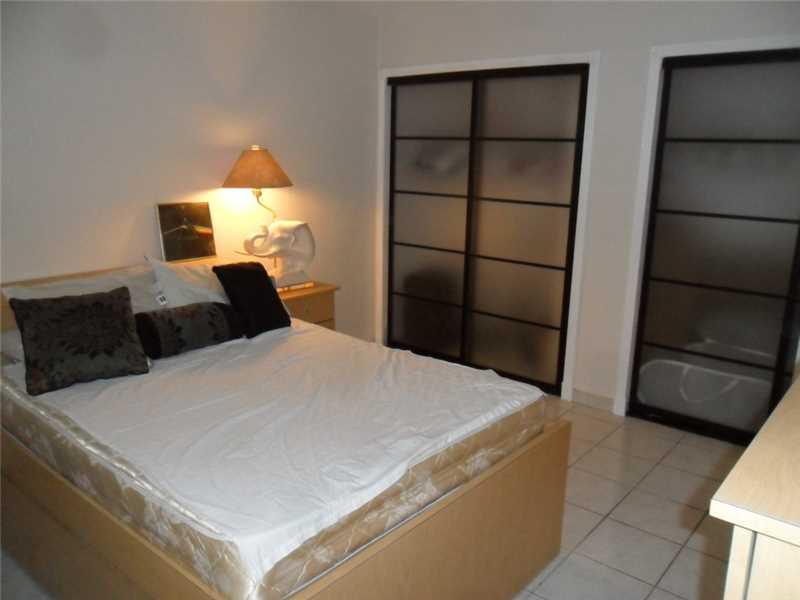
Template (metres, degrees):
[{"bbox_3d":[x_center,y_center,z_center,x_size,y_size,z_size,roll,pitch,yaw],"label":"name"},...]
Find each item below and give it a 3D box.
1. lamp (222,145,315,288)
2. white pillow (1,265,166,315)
[{"bbox_3d":[-0.777,-0.488,3.814,0.400,0.885,0.630,13,18,39],"label":"lamp"},{"bbox_3d":[-1.274,0.073,2.680,0.640,0.140,0.420,-14,55,-47],"label":"white pillow"}]

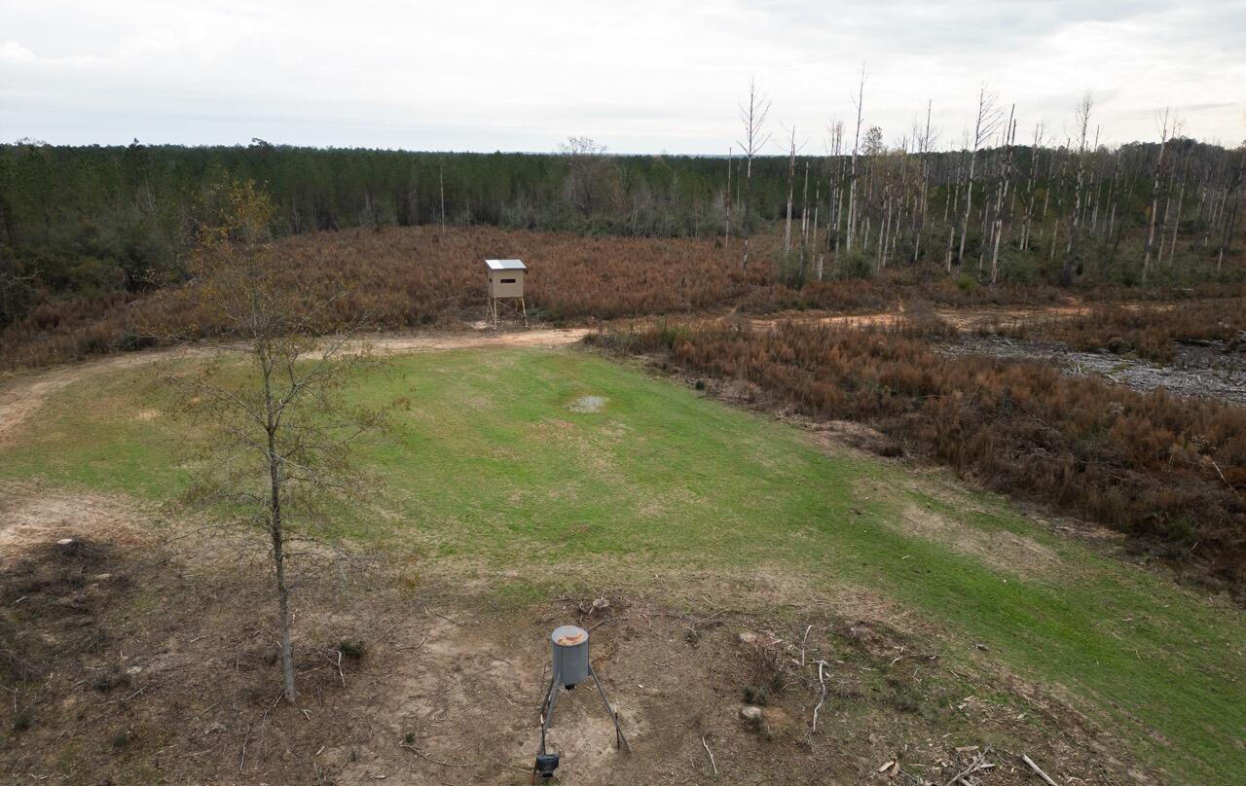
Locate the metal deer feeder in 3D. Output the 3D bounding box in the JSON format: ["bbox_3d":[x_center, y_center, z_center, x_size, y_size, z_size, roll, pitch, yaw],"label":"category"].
[{"bbox_3d":[-0.720,4.992,14.443,1.600,2.050,1.600,0,16,0],"label":"metal deer feeder"}]

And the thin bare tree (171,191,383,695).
[{"bbox_3d":[-5.850,1.169,14.592,3.800,9.340,3.600,0,16,0],"label":"thin bare tree"}]

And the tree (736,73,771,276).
[{"bbox_3d":[10.639,-17.355,69.996,2.840,15.380,2.800,0,16,0],"label":"tree"}]

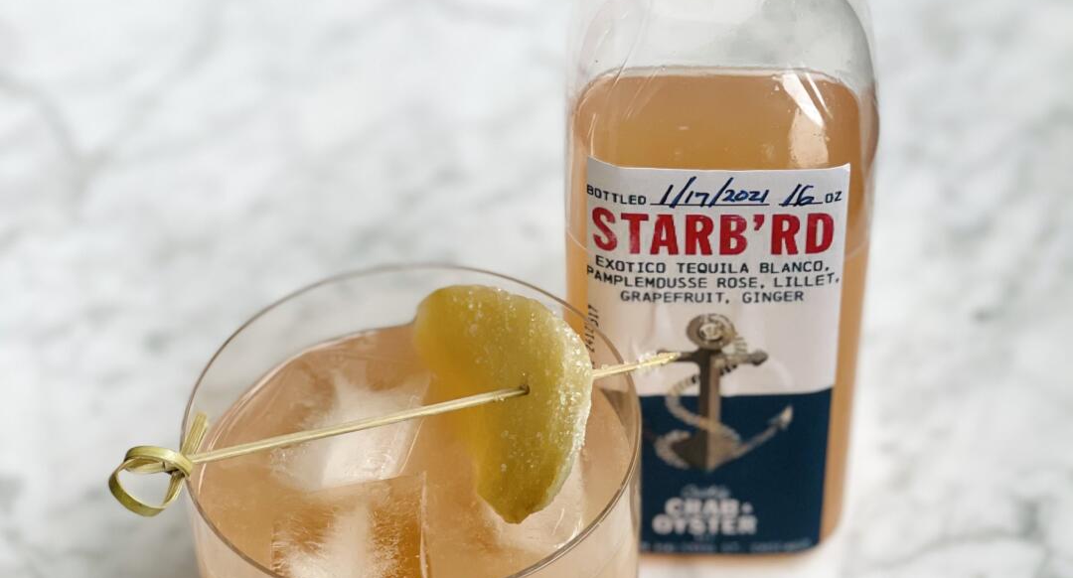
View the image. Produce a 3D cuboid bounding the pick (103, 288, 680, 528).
[{"bbox_3d":[-0.026,0.024,0.509,0.114,0.030,0.040,-12,44,-12],"label":"pick"}]

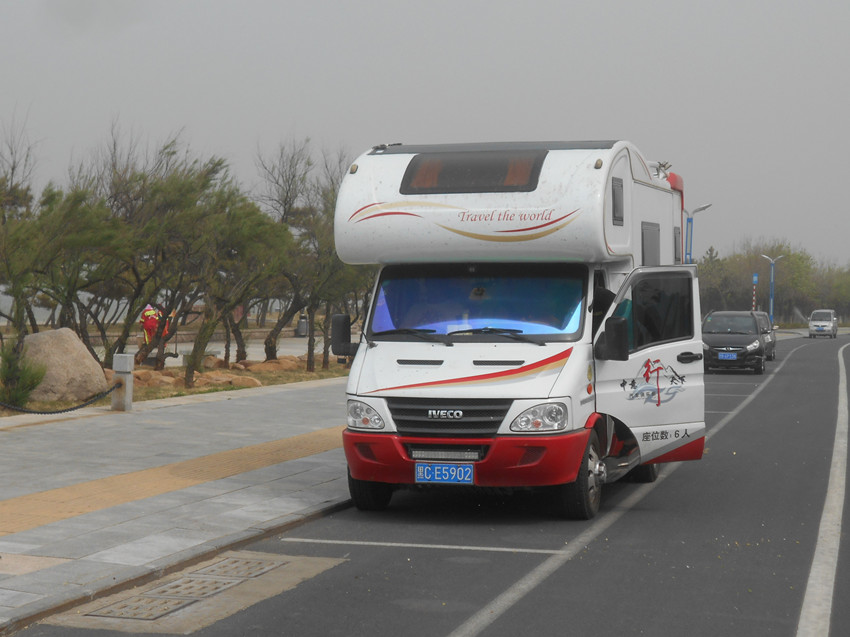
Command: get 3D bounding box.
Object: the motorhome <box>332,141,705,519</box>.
[{"bbox_3d":[0.920,0.030,14.200,2.300,2.970,5.100,0,1,17],"label":"motorhome"}]

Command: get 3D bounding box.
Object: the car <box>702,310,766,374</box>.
[{"bbox_3d":[7.450,0.550,39.400,1.750,1.470,4.450,1,1,12],"label":"car"}]

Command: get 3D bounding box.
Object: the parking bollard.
[{"bbox_3d":[-4.080,0.855,21.900,0.210,0.790,0.210,1,1,17],"label":"parking bollard"}]

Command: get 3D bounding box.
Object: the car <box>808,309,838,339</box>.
[{"bbox_3d":[25.820,0.330,104.800,1.600,1.900,3.800,1,1,18],"label":"car"}]

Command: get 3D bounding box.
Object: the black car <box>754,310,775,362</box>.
[{"bbox_3d":[9.670,0.470,49.000,1.740,1.460,4.400,1,1,13],"label":"black car"}]

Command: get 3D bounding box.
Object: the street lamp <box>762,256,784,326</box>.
[{"bbox_3d":[23.600,-1.770,110.000,1.600,5.150,0.300,1,1,15],"label":"street lamp"}]

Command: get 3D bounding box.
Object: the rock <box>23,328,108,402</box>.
[{"bbox_3d":[-5.300,0.690,23.900,1.300,1.120,1.050,1,1,-12],"label":"rock"}]

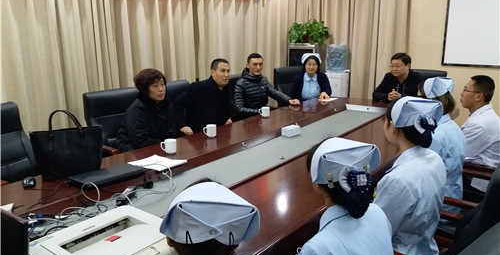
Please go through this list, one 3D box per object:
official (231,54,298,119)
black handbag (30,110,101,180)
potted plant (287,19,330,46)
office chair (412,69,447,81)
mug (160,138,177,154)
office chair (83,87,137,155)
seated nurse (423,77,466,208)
[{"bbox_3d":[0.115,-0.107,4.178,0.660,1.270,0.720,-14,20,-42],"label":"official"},{"bbox_3d":[-1.046,0.069,2.343,0.400,0.390,0.160,-6,15,-19],"label":"black handbag"},{"bbox_3d":[0.850,-1.388,5.879,0.620,0.430,0.500,1,15,8],"label":"potted plant"},{"bbox_3d":[1.770,-0.105,4.509,0.620,1.050,0.660,11,19,38],"label":"office chair"},{"bbox_3d":[-0.542,0.122,2.698,0.108,0.092,0.080,-4,15,-12],"label":"mug"},{"bbox_3d":[-0.946,0.230,3.392,0.660,1.060,0.610,13,20,43],"label":"office chair"},{"bbox_3d":[1.158,0.271,2.742,0.490,1.220,0.660,-13,19,-38],"label":"seated nurse"}]

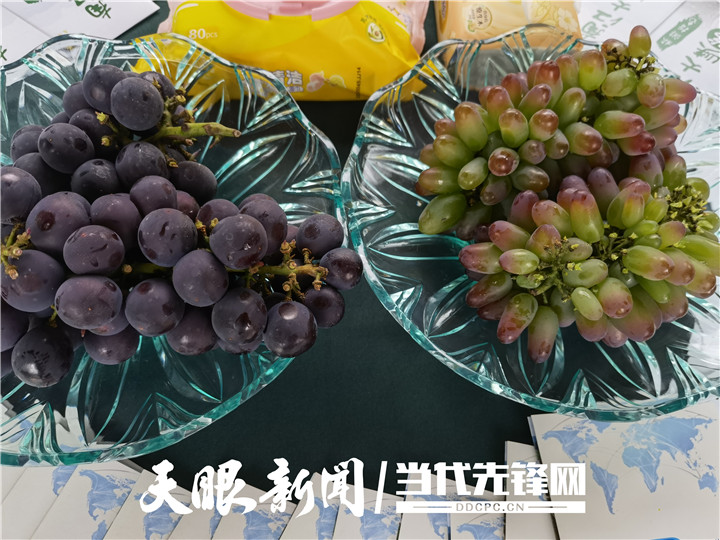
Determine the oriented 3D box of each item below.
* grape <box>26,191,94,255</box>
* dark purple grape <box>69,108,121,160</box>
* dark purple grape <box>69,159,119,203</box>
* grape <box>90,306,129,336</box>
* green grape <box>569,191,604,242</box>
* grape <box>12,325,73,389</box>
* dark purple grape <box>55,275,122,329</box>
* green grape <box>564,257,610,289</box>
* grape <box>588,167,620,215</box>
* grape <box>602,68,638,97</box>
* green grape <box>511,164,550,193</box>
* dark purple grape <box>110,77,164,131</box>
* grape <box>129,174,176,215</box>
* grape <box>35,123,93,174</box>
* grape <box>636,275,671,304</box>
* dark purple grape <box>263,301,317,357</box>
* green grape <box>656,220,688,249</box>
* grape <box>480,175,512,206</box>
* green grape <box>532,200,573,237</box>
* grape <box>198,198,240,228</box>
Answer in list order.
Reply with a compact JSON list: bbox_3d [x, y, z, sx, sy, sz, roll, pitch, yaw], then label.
[{"bbox_3d":[-0.170,-0.027,0.317,0.034,0.032,0.032,9,65,0],"label":"grape"},{"bbox_3d":[-0.170,-0.087,0.359,0.030,0.030,0.030,9,65,0],"label":"dark purple grape"},{"bbox_3d":[-0.141,-0.047,0.299,0.025,0.025,0.025,0,65,-4],"label":"dark purple grape"},{"bbox_3d":[-0.149,0.025,0.329,0.026,0.026,0.026,9,65,0],"label":"grape"},{"bbox_3d":[0.122,-0.029,0.302,0.016,0.016,0.029,-17,107,6],"label":"green grape"},{"bbox_3d":[-0.150,0.041,0.266,0.029,0.029,0.029,0,65,-4],"label":"grape"},{"bbox_3d":[-0.124,0.015,0.258,0.029,0.025,0.025,7,89,-6],"label":"dark purple grape"},{"bbox_3d":[0.120,0.002,0.298,0.025,0.014,0.014,-19,90,26],"label":"green grape"},{"bbox_3d":[0.137,-0.043,0.318,0.016,0.016,0.032,-12,75,-3],"label":"grape"},{"bbox_3d":[0.155,-0.112,0.335,0.024,0.015,0.015,-30,90,5],"label":"grape"},{"bbox_3d":[0.113,-0.060,0.372,0.029,0.017,0.017,19,90,30],"label":"green grape"},{"bbox_3d":[-0.123,-0.092,0.311,0.028,0.029,0.028,1,63,-3],"label":"dark purple grape"},{"bbox_3d":[-0.123,-0.044,0.334,0.026,0.026,0.026,9,65,0],"label":"grape"},{"bbox_3d":[-0.164,-0.068,0.314,0.031,0.028,0.028,28,90,-15],"label":"grape"},{"bbox_3d":[0.163,0.009,0.313,0.013,0.013,0.025,-42,72,0],"label":"grape"},{"bbox_3d":[-0.036,0.030,0.291,0.027,0.028,0.027,0,65,-3],"label":"dark purple grape"},{"bbox_3d":[0.167,-0.019,0.300,0.019,0.011,0.011,-39,90,18],"label":"green grape"},{"bbox_3d":[0.083,-0.049,0.338,0.016,0.016,0.026,43,55,0],"label":"grape"},{"bbox_3d":[0.104,-0.028,0.304,0.026,0.015,0.015,31,90,-7],"label":"green grape"},{"bbox_3d":[-0.080,-0.028,0.315,0.025,0.025,0.025,1,63,-2],"label":"grape"}]

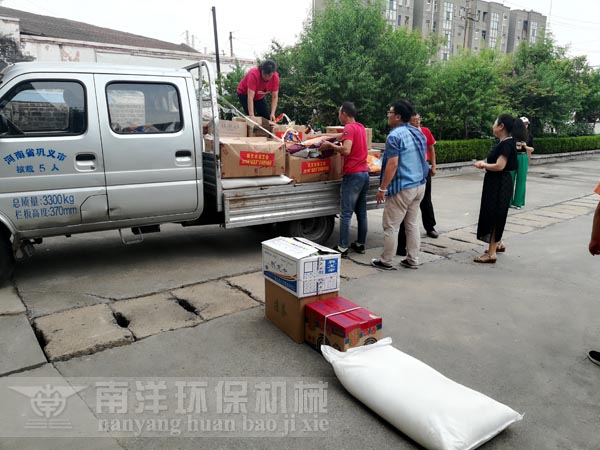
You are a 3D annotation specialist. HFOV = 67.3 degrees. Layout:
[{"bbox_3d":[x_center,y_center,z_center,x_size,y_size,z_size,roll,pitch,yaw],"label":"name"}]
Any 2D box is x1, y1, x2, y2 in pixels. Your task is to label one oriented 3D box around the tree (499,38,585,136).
[{"bbox_3d":[12.694,-6.713,23.454,4.100,5.800,4.100,5,13,27],"label":"tree"}]

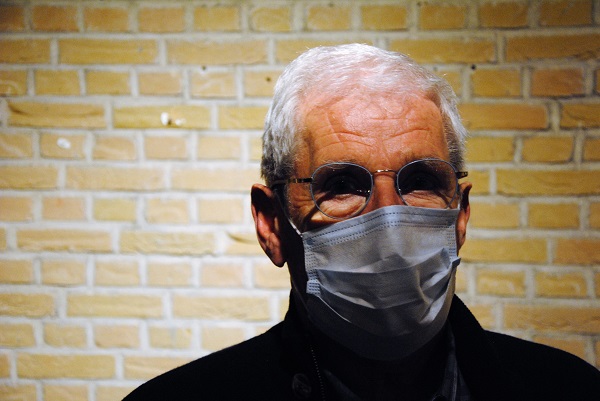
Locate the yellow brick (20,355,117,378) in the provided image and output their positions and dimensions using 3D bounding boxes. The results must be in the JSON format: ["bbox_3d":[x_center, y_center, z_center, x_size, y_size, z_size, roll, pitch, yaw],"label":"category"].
[{"bbox_3d":[-0.472,0.336,2.724,0.206,0.050,0.100,1,6,10],"label":"yellow brick"}]

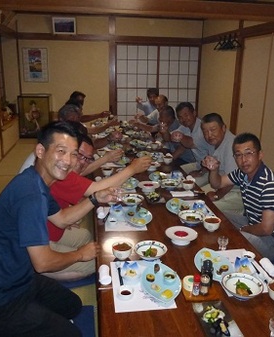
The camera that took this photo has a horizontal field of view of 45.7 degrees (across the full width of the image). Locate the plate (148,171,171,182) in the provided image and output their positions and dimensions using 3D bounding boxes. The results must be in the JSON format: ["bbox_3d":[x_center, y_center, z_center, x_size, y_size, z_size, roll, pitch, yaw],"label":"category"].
[{"bbox_3d":[0.201,0.071,3.145,0.190,0.050,0.290,-2,17,-8],"label":"plate"}]

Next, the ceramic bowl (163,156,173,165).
[{"bbox_3d":[0.340,-0.097,3.682,0.114,0.069,0.114,1,17,0],"label":"ceramic bowl"}]

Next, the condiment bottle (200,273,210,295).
[{"bbox_3d":[0.307,0.523,1.463,0.040,0.088,0.040,-1,17,-8],"label":"condiment bottle"}]

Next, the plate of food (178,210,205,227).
[{"bbox_3d":[0.367,0.347,2.211,0.180,0.060,0.180,1,17,0],"label":"plate of food"}]

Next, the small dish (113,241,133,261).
[{"bbox_3d":[-0.082,0.461,1.792,0.112,0.068,0.112,1,17,0],"label":"small dish"}]

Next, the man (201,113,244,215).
[{"bbox_3d":[0.781,0.007,2.953,0.640,0.980,0.720,15,22,39],"label":"man"}]

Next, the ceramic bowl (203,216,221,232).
[{"bbox_3d":[0.487,0.370,2.125,0.114,0.069,0.114,1,17,0],"label":"ceramic bowl"}]

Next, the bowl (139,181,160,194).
[{"bbox_3d":[0.106,0.166,2.714,0.188,0.057,0.188,1,17,0],"label":"bowl"}]

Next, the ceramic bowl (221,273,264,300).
[{"bbox_3d":[0.494,0.570,1.537,0.192,0.064,0.192,1,17,0],"label":"ceramic bowl"}]

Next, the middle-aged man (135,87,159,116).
[{"bbox_3d":[0.271,-0.776,5.398,0.750,0.970,0.580,-8,20,-28],"label":"middle-aged man"}]

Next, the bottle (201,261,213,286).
[{"bbox_3d":[0.344,0.507,1.559,0.056,0.137,0.056,-1,17,-7],"label":"bottle"}]

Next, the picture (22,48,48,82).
[{"bbox_3d":[-2.019,-2.050,6.504,0.475,0.640,0.025,-1,17,-7],"label":"picture"}]

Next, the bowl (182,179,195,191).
[{"bbox_3d":[0.441,0.147,2.779,0.107,0.066,0.107,1,17,0],"label":"bowl"}]

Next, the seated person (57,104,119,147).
[{"bbox_3d":[-0.719,-0.360,4.171,0.840,0.920,0.560,-1,17,-7],"label":"seated person"}]

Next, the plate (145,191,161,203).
[{"bbox_3d":[0.138,0.211,2.589,0.140,0.045,0.180,-1,17,-8],"label":"plate"}]

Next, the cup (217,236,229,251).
[{"bbox_3d":[0.502,0.438,1.909,0.062,0.064,0.062,1,17,0],"label":"cup"}]

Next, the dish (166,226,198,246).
[{"bbox_3d":[0.263,0.412,1.933,0.194,0.052,0.194,1,17,0],"label":"dish"}]

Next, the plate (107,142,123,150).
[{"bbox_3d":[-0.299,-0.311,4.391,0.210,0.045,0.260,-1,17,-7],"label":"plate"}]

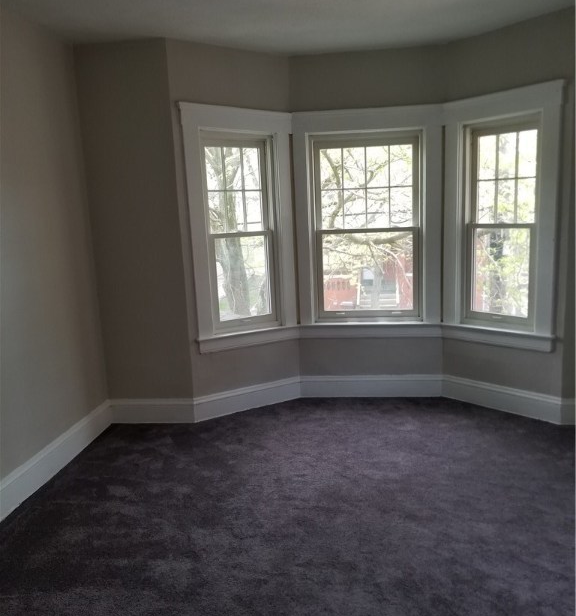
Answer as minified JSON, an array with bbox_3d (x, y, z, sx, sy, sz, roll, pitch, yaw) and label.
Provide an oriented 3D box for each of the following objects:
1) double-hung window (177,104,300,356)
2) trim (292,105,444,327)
[{"bbox_3d":[-0.307,-0.573,4.176,0.864,1.675,0.120,-8,11,-32],"label":"double-hung window"},{"bbox_3d":[0.604,-0.670,4.347,1.101,1.606,0.110,-1,9,6],"label":"trim"}]

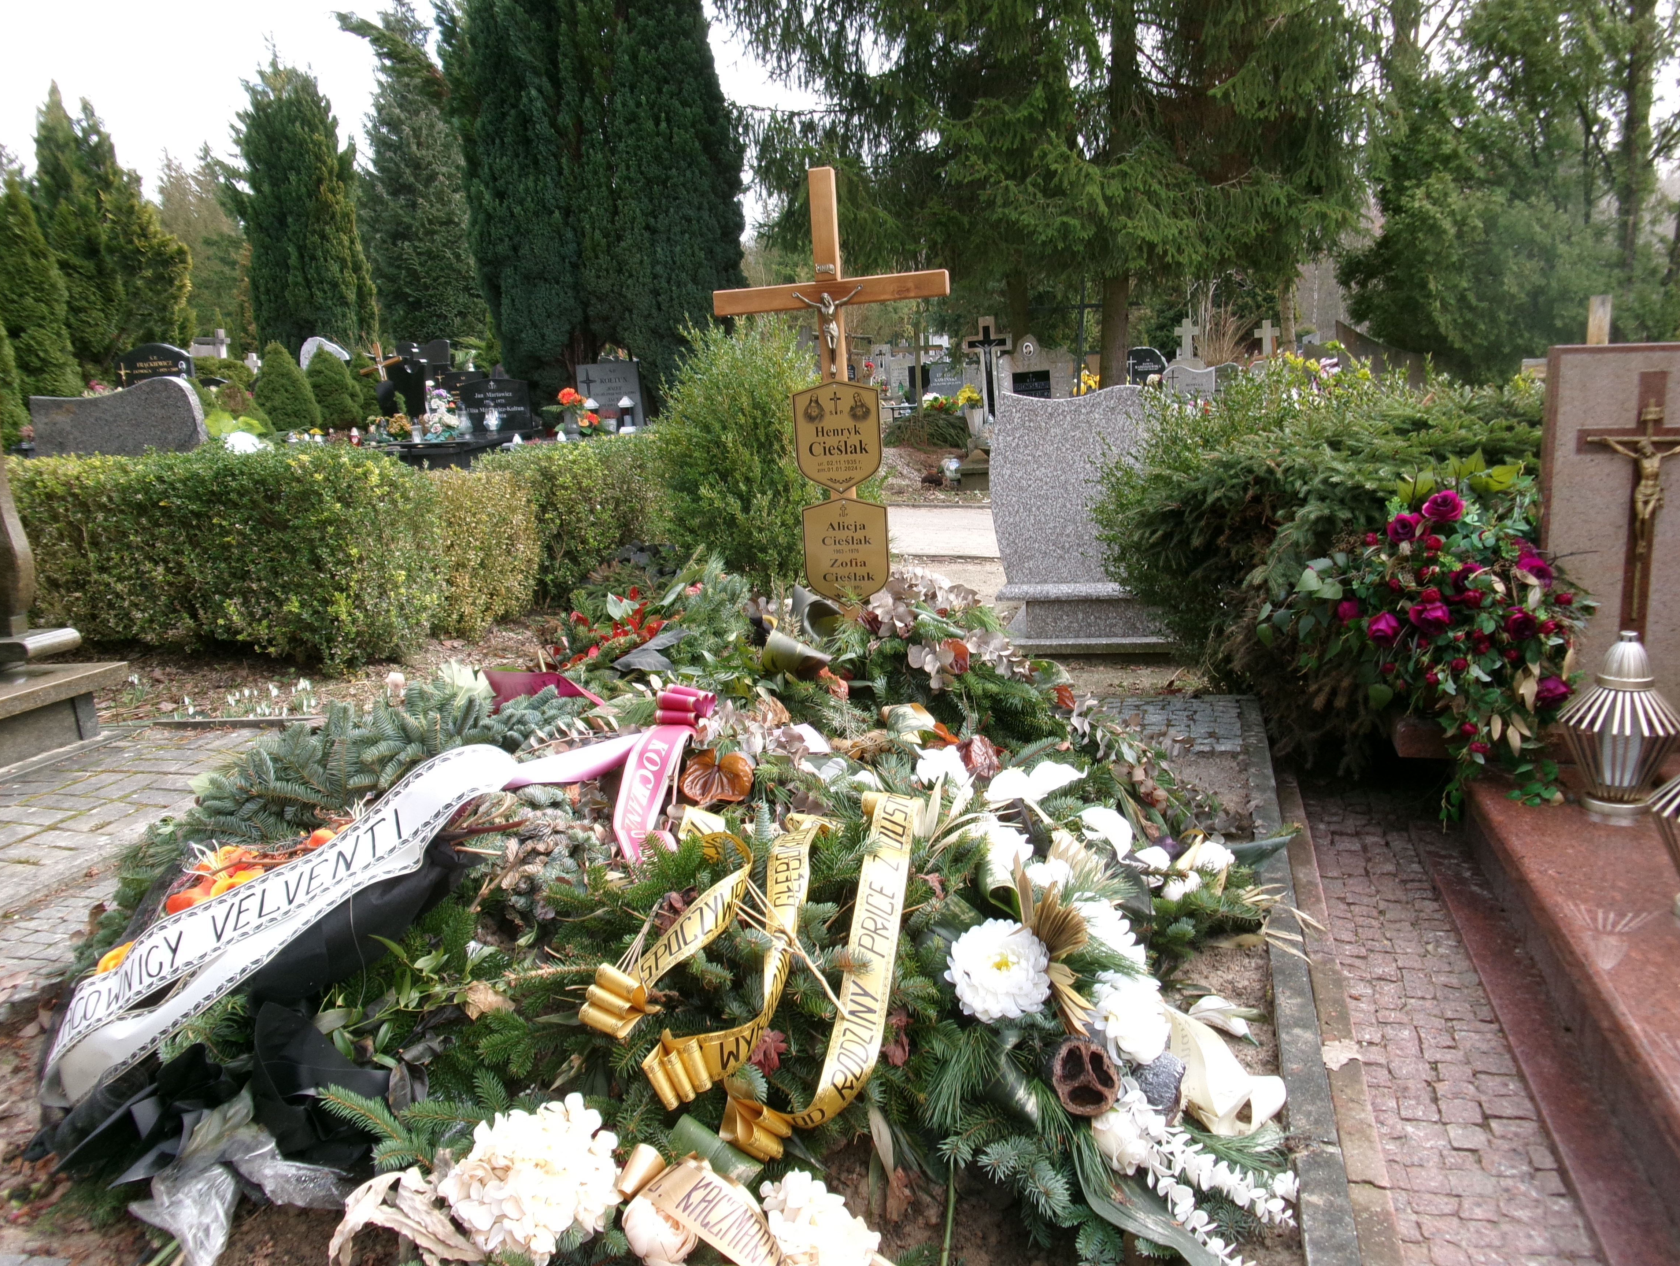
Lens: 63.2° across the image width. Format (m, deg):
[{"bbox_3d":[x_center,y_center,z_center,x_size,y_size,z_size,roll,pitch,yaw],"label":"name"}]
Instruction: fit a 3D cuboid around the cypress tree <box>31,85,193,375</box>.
[{"bbox_3d":[-11.473,-6.095,21.500,2.200,4.900,2.200,-3,12,0],"label":"cypress tree"}]

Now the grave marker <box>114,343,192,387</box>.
[{"bbox_3d":[-8.028,-3.021,16.000,0.900,0.780,0.120,-3,12,0],"label":"grave marker"}]

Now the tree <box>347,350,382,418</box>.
[{"bbox_3d":[-5.389,-2.807,15.500,0.480,0.820,0.480,-3,12,0],"label":"tree"}]

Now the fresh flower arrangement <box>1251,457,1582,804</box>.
[{"bbox_3d":[1.603,-0.013,3.750,0.760,0.860,0.520,-1,12,8],"label":"fresh flower arrangement"}]

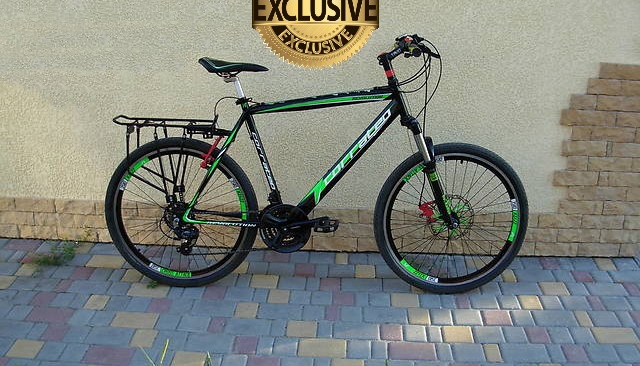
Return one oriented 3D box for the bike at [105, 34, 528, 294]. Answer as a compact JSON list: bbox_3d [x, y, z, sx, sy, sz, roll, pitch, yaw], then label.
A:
[{"bbox_3d":[-0.020,-0.048,2.930,1.790,1.070,0.610,1,14,2],"label":"bike"}]

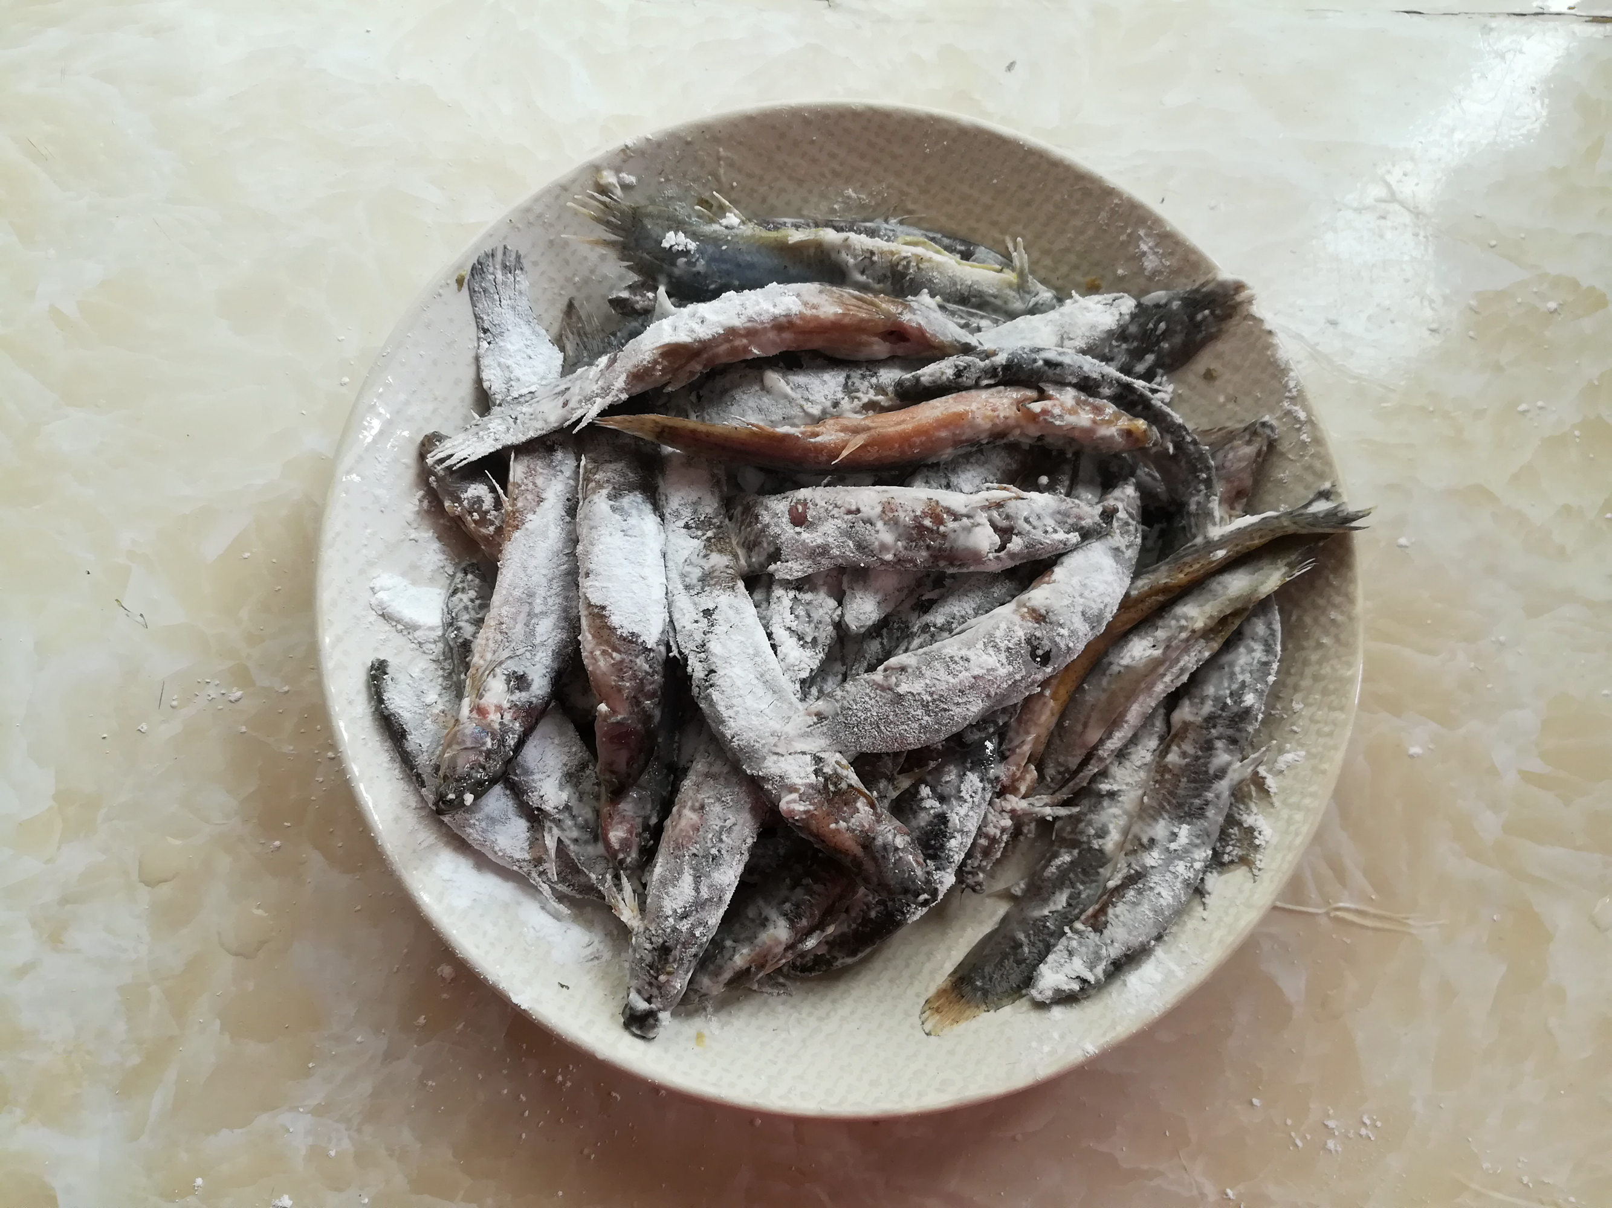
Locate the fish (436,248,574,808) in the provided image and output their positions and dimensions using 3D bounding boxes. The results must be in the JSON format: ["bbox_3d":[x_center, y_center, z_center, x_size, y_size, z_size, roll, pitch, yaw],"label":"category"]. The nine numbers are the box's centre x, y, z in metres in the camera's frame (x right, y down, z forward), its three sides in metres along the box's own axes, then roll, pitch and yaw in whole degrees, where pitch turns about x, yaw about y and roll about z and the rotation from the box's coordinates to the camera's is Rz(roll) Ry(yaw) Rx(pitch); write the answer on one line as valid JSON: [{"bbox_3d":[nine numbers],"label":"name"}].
[{"bbox_3d":[-0.075,-0.022,0.312,0.030,0.026,0.148,1,80,0],"label":"fish"}]

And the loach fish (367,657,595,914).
[{"bbox_3d":[-0.083,0.046,0.310,0.023,0.022,0.090,-43,82,-8],"label":"loach fish"}]

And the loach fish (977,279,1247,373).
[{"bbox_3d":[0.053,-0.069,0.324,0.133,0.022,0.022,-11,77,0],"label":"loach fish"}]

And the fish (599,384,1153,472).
[{"bbox_3d":[0.018,-0.045,0.308,0.141,0.021,0.019,-1,78,0],"label":"fish"}]

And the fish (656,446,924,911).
[{"bbox_3d":[-0.012,0.018,0.300,0.029,0.026,0.131,-27,82,-6],"label":"fish"}]

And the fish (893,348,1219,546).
[{"bbox_3d":[0.070,-0.046,0.315,0.093,0.024,0.029,26,79,-1],"label":"fish"}]

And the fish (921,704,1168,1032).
[{"bbox_3d":[0.067,0.061,0.304,0.025,0.021,0.113,36,81,7],"label":"fish"}]

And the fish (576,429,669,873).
[{"bbox_3d":[-0.047,0.009,0.306,0.021,0.026,0.117,-2,84,0],"label":"fish"}]

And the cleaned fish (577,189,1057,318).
[{"bbox_3d":[0.003,-0.095,0.333,0.134,0.024,0.024,8,76,-3],"label":"cleaned fish"}]

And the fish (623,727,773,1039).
[{"bbox_3d":[-0.028,0.061,0.299,0.022,0.023,0.093,15,78,1],"label":"fish"}]

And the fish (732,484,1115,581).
[{"bbox_3d":[0.030,-0.018,0.305,0.096,0.022,0.022,-3,77,1],"label":"fish"}]

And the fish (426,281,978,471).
[{"bbox_3d":[-0.027,-0.064,0.310,0.143,0.024,0.024,-13,78,-2],"label":"fish"}]

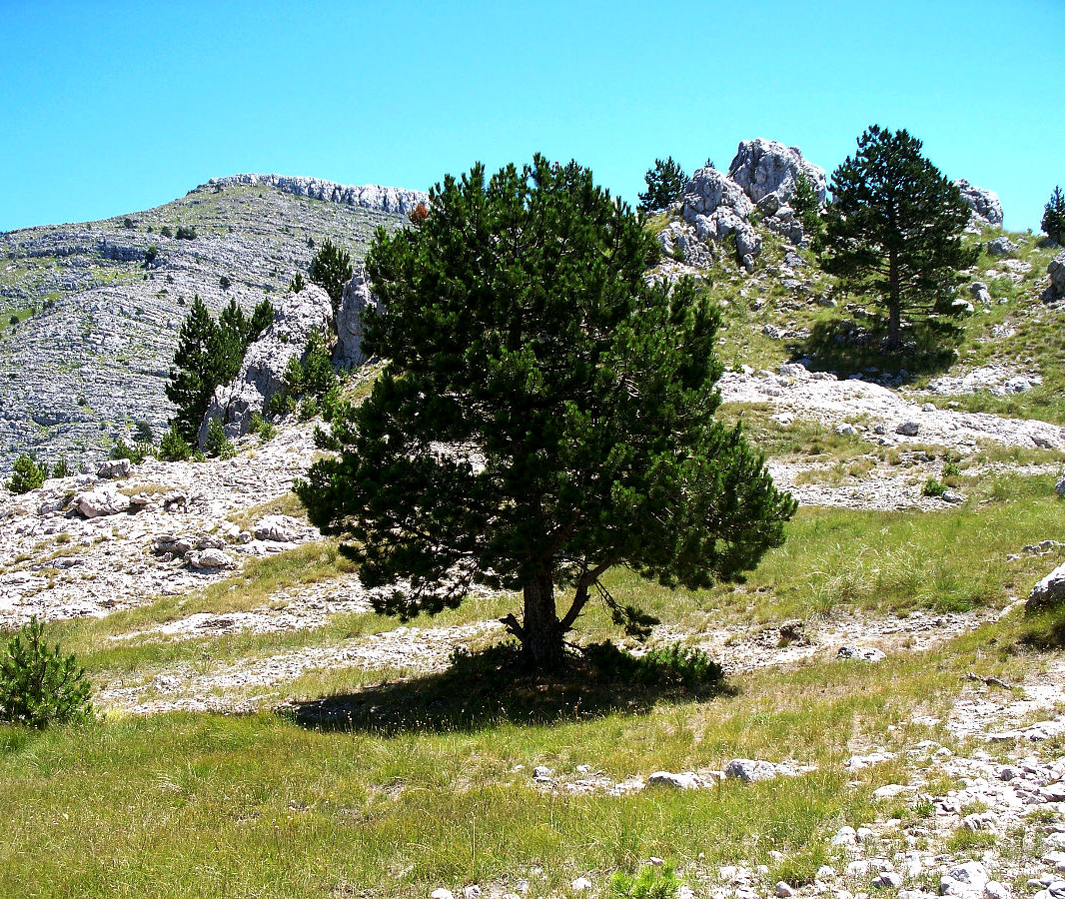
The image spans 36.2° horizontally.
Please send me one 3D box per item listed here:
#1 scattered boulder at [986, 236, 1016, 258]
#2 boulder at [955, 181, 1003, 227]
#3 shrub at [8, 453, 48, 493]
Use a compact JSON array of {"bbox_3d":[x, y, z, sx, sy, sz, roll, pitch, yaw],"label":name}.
[{"bbox_3d":[15.289,-6.603,53.000,0.943,0.748,0.755,0,-2,16],"label":"scattered boulder"},{"bbox_3d":[15.823,-8.757,58.000,1.851,1.673,1.481,0,-2,15],"label":"boulder"},{"bbox_3d":[-12.410,0.601,40.000,0.982,0.953,0.933,0,2,0],"label":"shrub"}]

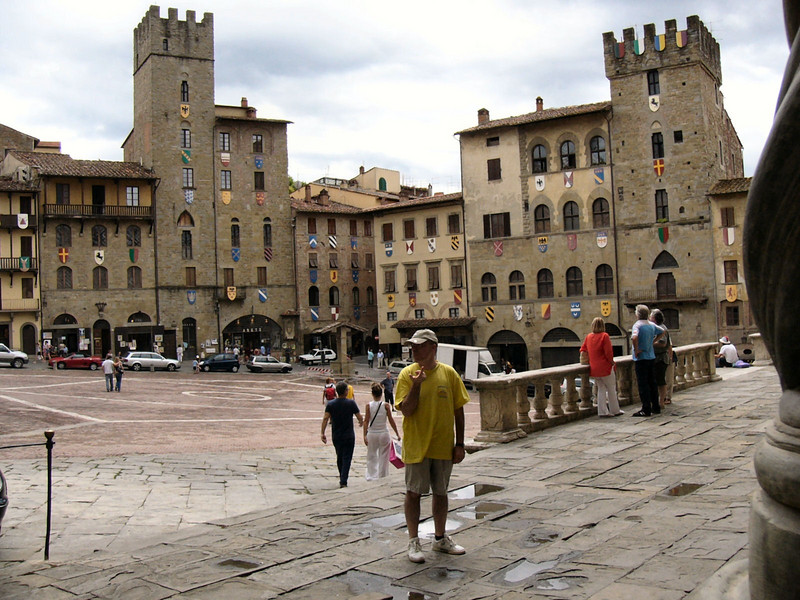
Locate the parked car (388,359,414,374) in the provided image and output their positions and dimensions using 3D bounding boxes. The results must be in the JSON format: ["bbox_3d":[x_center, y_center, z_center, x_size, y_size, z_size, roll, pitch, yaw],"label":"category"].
[{"bbox_3d":[0.889,5.953,68.500,4.000,1.400,1.660,-3,-3,18],"label":"parked car"}]

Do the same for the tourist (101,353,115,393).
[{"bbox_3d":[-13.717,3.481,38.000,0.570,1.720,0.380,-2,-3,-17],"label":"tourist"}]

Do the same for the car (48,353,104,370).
[{"bbox_3d":[-25.891,4.944,64.500,3.920,1.270,1.660,-1,-3,-20],"label":"car"}]

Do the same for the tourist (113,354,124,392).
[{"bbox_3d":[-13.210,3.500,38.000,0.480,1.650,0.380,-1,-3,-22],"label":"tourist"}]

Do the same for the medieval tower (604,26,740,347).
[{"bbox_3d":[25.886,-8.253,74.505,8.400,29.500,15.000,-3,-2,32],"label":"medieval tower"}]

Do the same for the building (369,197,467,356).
[{"bbox_3d":[4.656,-1.422,79.494,10.300,16.600,10.000,-4,-3,33],"label":"building"}]

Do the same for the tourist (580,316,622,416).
[{"bbox_3d":[3.304,1.093,13.200,0.560,1.630,0.420,-3,-2,8],"label":"tourist"}]

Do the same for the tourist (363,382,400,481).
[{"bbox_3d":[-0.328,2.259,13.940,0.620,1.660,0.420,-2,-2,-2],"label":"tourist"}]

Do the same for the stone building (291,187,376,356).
[{"bbox_3d":[-9.940,-2.662,93.640,11.000,18.200,10.500,-1,-2,-38],"label":"stone building"}]

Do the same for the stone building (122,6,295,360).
[{"bbox_3d":[-20.969,-11.106,88.470,14.500,34.700,14.000,-1,-2,-29],"label":"stone building"}]

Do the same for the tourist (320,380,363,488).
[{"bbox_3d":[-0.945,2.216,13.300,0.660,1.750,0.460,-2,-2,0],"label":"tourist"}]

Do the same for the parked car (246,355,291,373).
[{"bbox_3d":[-10.890,5.399,67.500,3.720,1.380,1.620,-1,-3,-20],"label":"parked car"}]

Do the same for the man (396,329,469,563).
[{"bbox_3d":[0.253,1.117,6.370,0.550,1.760,0.430,-2,-2,7],"label":"man"}]

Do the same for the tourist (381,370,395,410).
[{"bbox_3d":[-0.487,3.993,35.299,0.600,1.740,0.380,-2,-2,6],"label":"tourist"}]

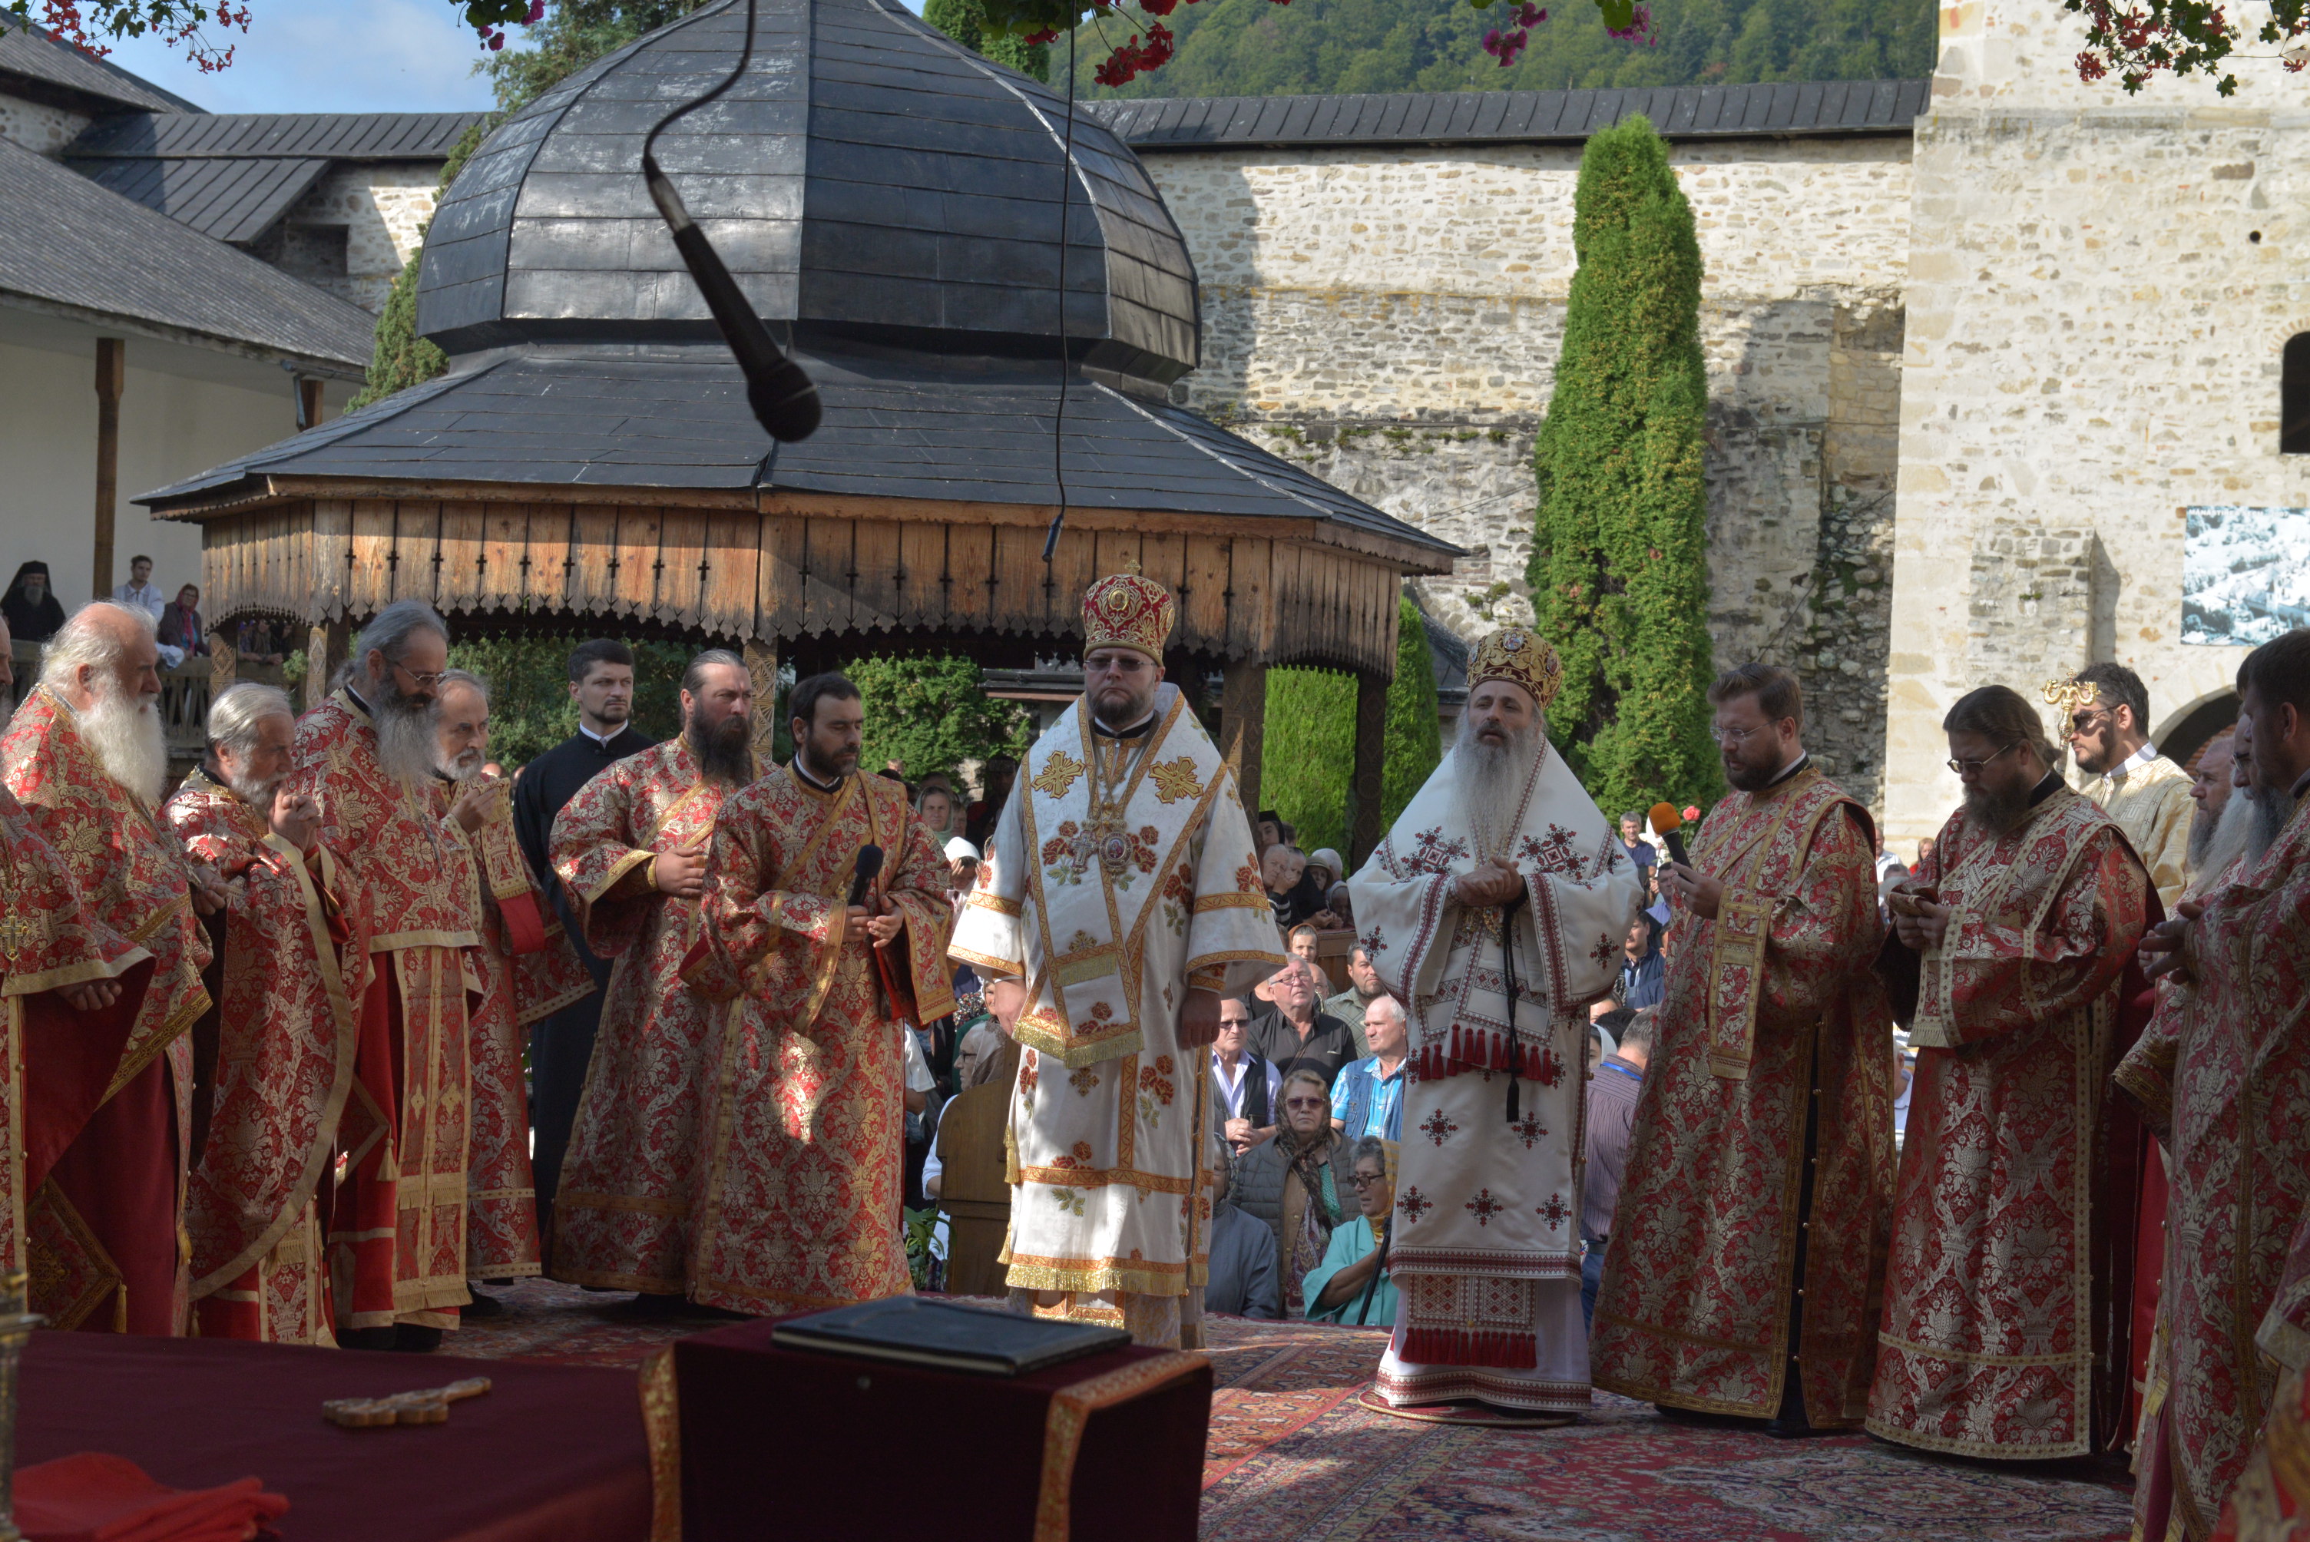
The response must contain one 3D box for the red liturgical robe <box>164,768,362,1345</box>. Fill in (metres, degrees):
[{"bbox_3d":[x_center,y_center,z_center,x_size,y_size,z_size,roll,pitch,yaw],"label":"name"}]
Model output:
[{"bbox_3d":[-2.091,0.672,10.550,0.460,1.364,0.530,2,0,30],"label":"red liturgical robe"}]

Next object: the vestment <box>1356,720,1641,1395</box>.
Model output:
[{"bbox_3d":[0.810,0.560,10.750,0.700,1.860,0.500,2,-1,13],"label":"vestment"}]

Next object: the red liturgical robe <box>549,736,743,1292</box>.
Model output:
[{"bbox_3d":[-1.315,0.647,12.100,0.700,1.480,0.520,3,-2,-41],"label":"red liturgical robe"}]

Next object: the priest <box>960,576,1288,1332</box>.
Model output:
[{"bbox_3d":[-0.108,0.476,11.450,0.820,1.968,0.500,2,0,14],"label":"priest"}]

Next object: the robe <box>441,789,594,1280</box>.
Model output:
[{"bbox_3d":[-1.803,0.696,11.950,0.480,1.329,0.580,2,1,38],"label":"robe"}]

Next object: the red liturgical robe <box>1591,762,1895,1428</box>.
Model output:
[{"bbox_3d":[1.367,0.743,10.420,0.550,1.532,0.620,1,1,-33],"label":"red liturgical robe"}]

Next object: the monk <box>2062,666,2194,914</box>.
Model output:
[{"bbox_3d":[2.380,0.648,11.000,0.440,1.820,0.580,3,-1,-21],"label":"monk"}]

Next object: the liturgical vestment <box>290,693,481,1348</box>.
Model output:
[{"bbox_3d":[-1.851,0.580,10.800,0.460,1.530,0.570,1,-2,37],"label":"liturgical vestment"}]

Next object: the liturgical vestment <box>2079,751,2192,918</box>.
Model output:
[{"bbox_3d":[2.605,0.665,12.000,0.420,1.460,0.560,1,0,-30],"label":"liturgical vestment"}]

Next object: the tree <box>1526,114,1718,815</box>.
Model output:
[{"bbox_3d":[3.834,-1.552,36.500,1.500,7.550,1.500,2,-1,0],"label":"tree"}]

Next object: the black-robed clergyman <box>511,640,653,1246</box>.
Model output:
[{"bbox_3d":[-1.604,0.505,12.900,0.560,1.761,0.360,2,0,-22],"label":"black-robed clergyman"}]

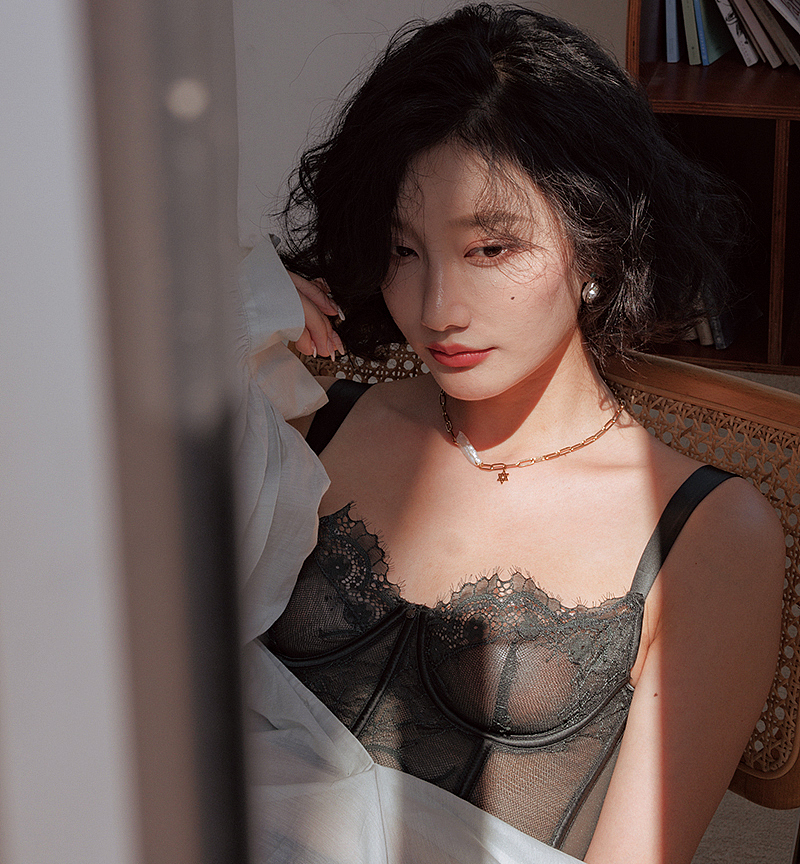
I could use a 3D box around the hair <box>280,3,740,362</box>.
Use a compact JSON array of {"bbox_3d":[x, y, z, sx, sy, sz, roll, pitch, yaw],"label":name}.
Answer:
[{"bbox_3d":[0.082,-0.182,1.300,0.308,0.265,0.250,2,21,28],"label":"hair"}]

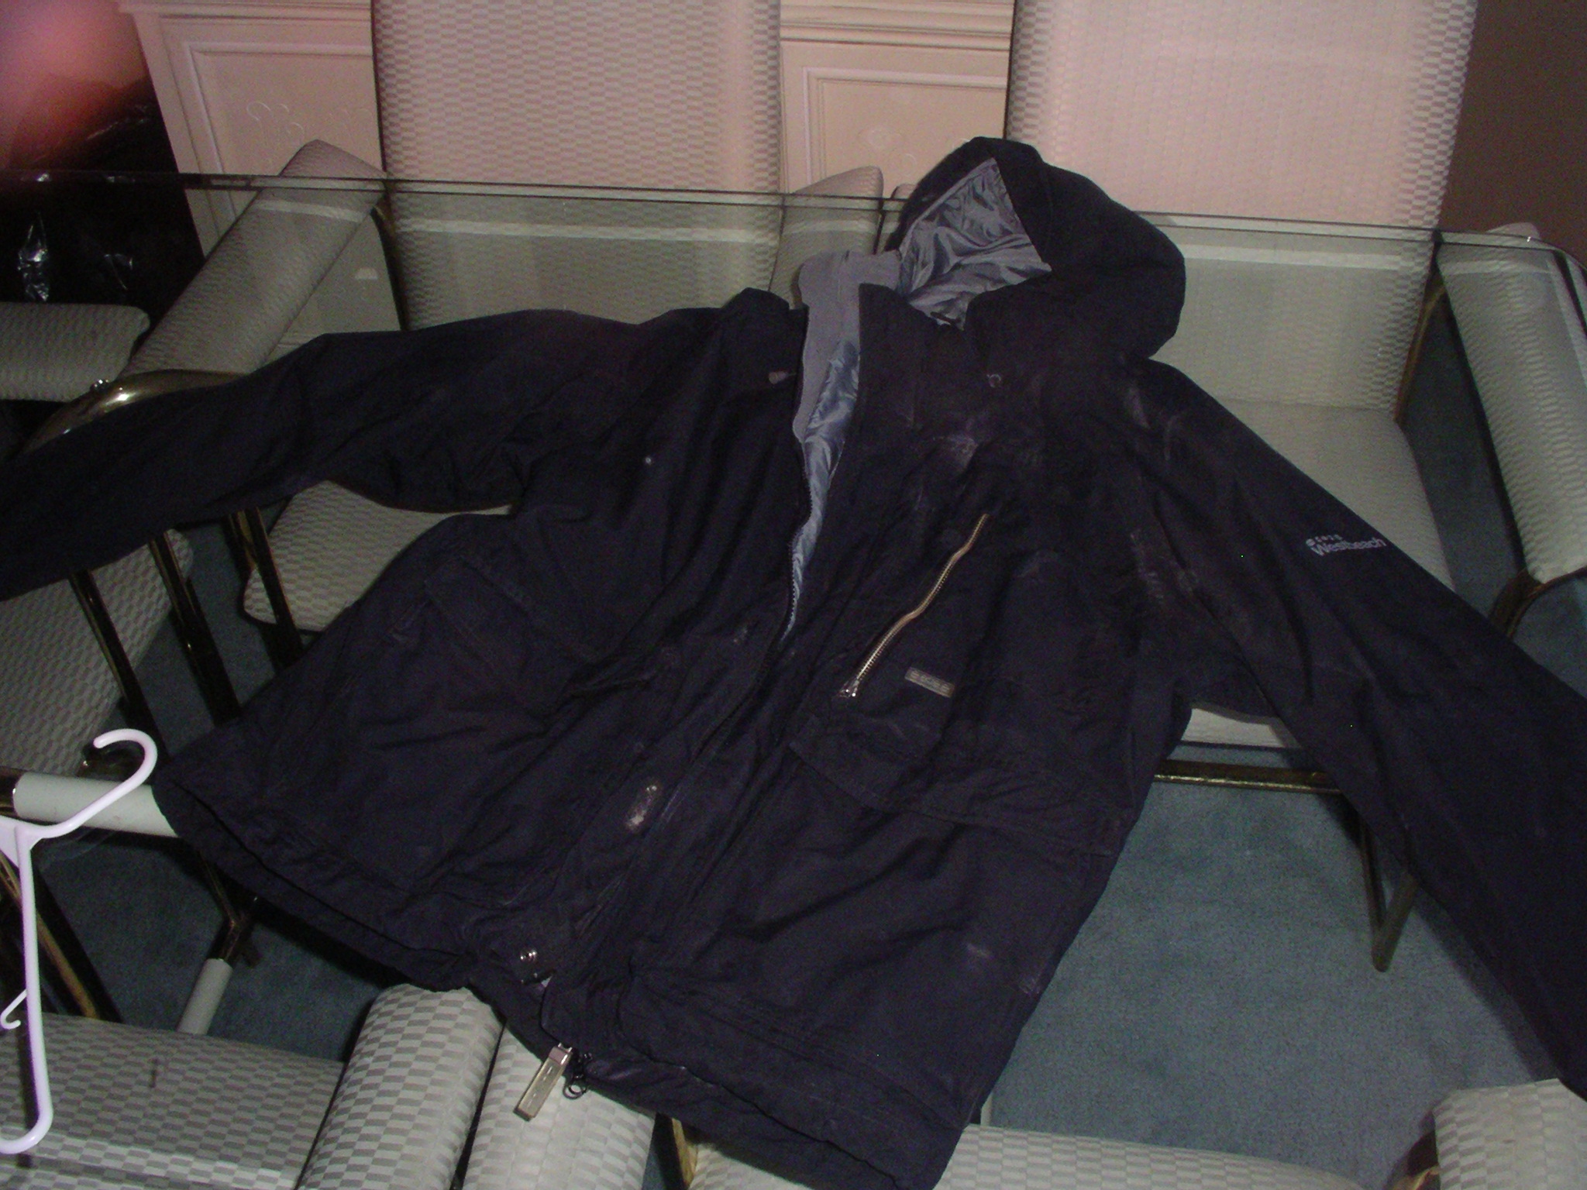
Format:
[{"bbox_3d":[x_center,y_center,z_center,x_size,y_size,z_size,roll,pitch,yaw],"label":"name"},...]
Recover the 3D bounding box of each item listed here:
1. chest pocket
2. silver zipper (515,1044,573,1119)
[{"bbox_3d":[0.140,0.045,1.075,0.205,0.042,0.238,13,42,18],"label":"chest pocket"},{"bbox_3d":[-0.130,0.255,0.889,0.011,0.005,0.045,17,53,22],"label":"silver zipper"}]

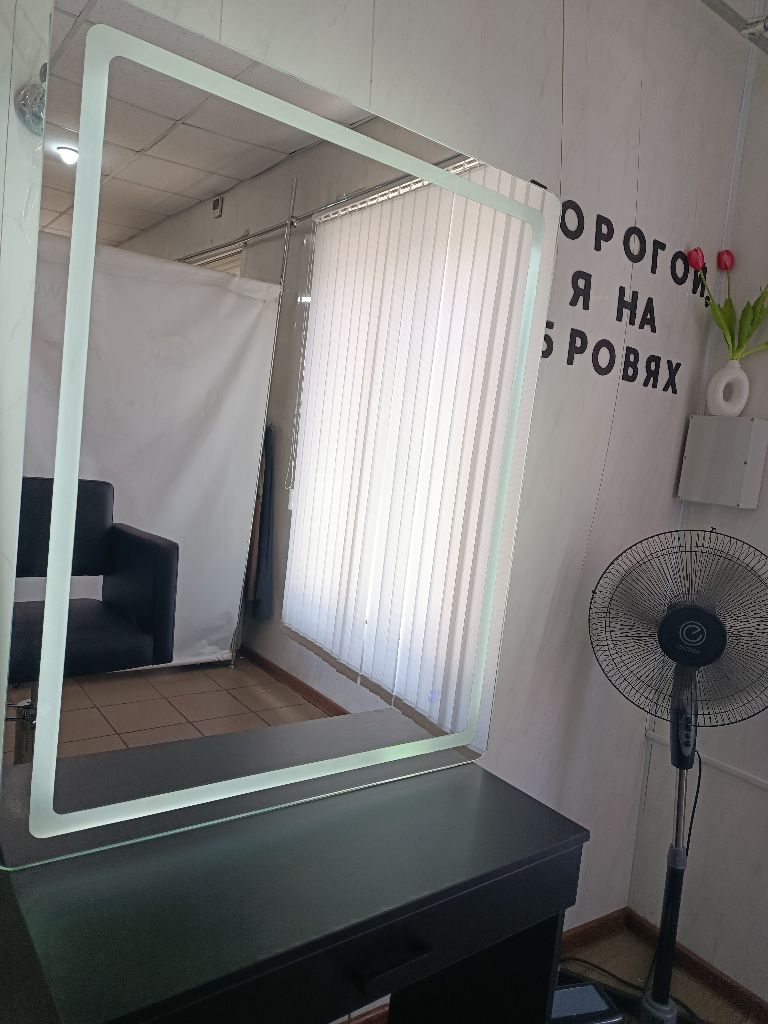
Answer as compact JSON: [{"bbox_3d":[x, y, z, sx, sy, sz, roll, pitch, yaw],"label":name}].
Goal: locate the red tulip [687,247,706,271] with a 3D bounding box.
[{"bbox_3d":[0.767,-0.621,1.742,0.039,0.057,0.039,-11,12,27],"label":"red tulip"}]

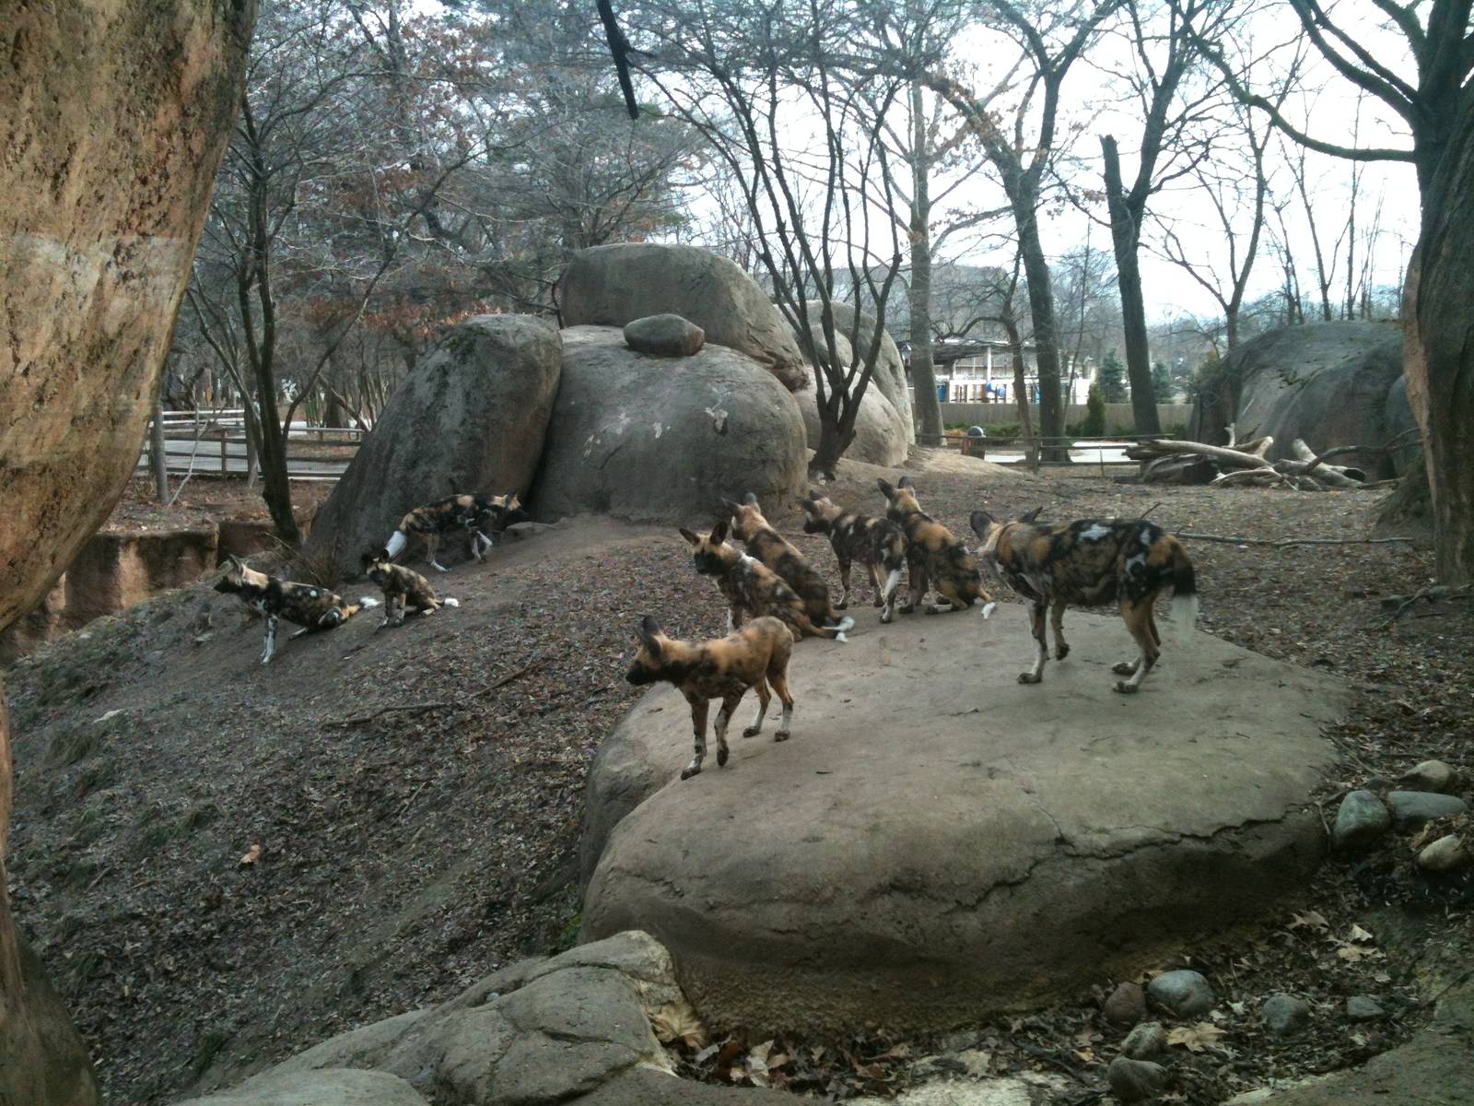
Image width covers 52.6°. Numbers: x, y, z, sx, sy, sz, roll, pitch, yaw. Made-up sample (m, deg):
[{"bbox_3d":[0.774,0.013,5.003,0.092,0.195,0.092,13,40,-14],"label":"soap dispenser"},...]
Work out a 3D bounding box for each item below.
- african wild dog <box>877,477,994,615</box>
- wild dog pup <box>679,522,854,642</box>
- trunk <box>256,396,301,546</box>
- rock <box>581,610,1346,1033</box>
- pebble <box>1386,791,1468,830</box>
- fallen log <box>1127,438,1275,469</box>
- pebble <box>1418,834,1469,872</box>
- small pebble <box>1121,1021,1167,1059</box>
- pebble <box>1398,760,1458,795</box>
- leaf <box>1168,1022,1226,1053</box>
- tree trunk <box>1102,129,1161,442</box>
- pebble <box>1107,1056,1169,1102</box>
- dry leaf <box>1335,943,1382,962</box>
[{"bbox_3d":[1.044,-0.050,7.900,0.527,0.673,0.280,4,7,33],"label":"african wild dog"},{"bbox_3d":[0.128,0.128,6.500,0.700,0.510,0.260,2,6,16],"label":"wild dog pup"},{"bbox_3d":[-4.292,-0.768,13.924,0.270,1.394,0.270,-7,6,1],"label":"trunk"},{"bbox_3d":[1.000,0.816,6.228,2.850,0.580,4.300,2,7,17],"label":"rock"},{"bbox_3d":[2.643,0.984,5.700,0.280,0.126,0.200,0,6,0],"label":"pebble"},{"bbox_3d":[6.228,-1.321,20.000,2.000,0.300,0.380,5,6,-1],"label":"fallen log"},{"bbox_3d":[2.370,1.006,5.000,0.175,0.105,0.140,0,6,0],"label":"pebble"},{"bbox_3d":[1.093,1.306,4.000,0.120,0.085,0.105,0,6,0],"label":"small pebble"},{"bbox_3d":[2.828,0.917,6.100,0.211,0.123,0.180,0,6,0],"label":"pebble"},{"bbox_3d":[1.247,1.313,4.040,0.165,0.030,0.140,0,6,0],"label":"leaf"},{"bbox_3d":[8.381,-5.652,31.654,0.620,6.316,0.620,-8,6,1],"label":"tree trunk"},{"bbox_3d":[1.080,1.411,4.000,0.154,0.092,0.140,0,6,0],"label":"pebble"},{"bbox_3d":[1.981,1.273,4.750,0.145,0.030,0.110,0,6,0],"label":"dry leaf"}]

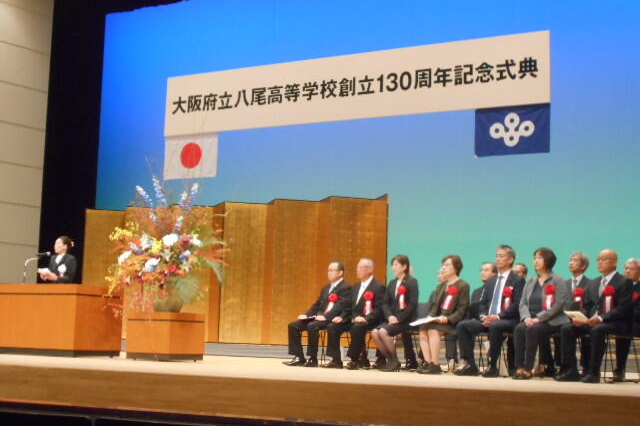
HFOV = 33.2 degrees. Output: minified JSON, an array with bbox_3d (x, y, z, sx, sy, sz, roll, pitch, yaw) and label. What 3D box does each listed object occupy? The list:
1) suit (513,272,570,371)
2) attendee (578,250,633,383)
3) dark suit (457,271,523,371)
[{"bbox_3d":[2.309,1.150,11.301,0.500,1.000,0.660,-5,-9,43],"label":"suit"},{"bbox_3d":[2.792,1.039,10.865,0.800,1.285,0.560,7,-8,-38],"label":"attendee"},{"bbox_3d":[1.933,1.162,11.715,0.700,1.030,0.540,7,-9,-40],"label":"dark suit"}]

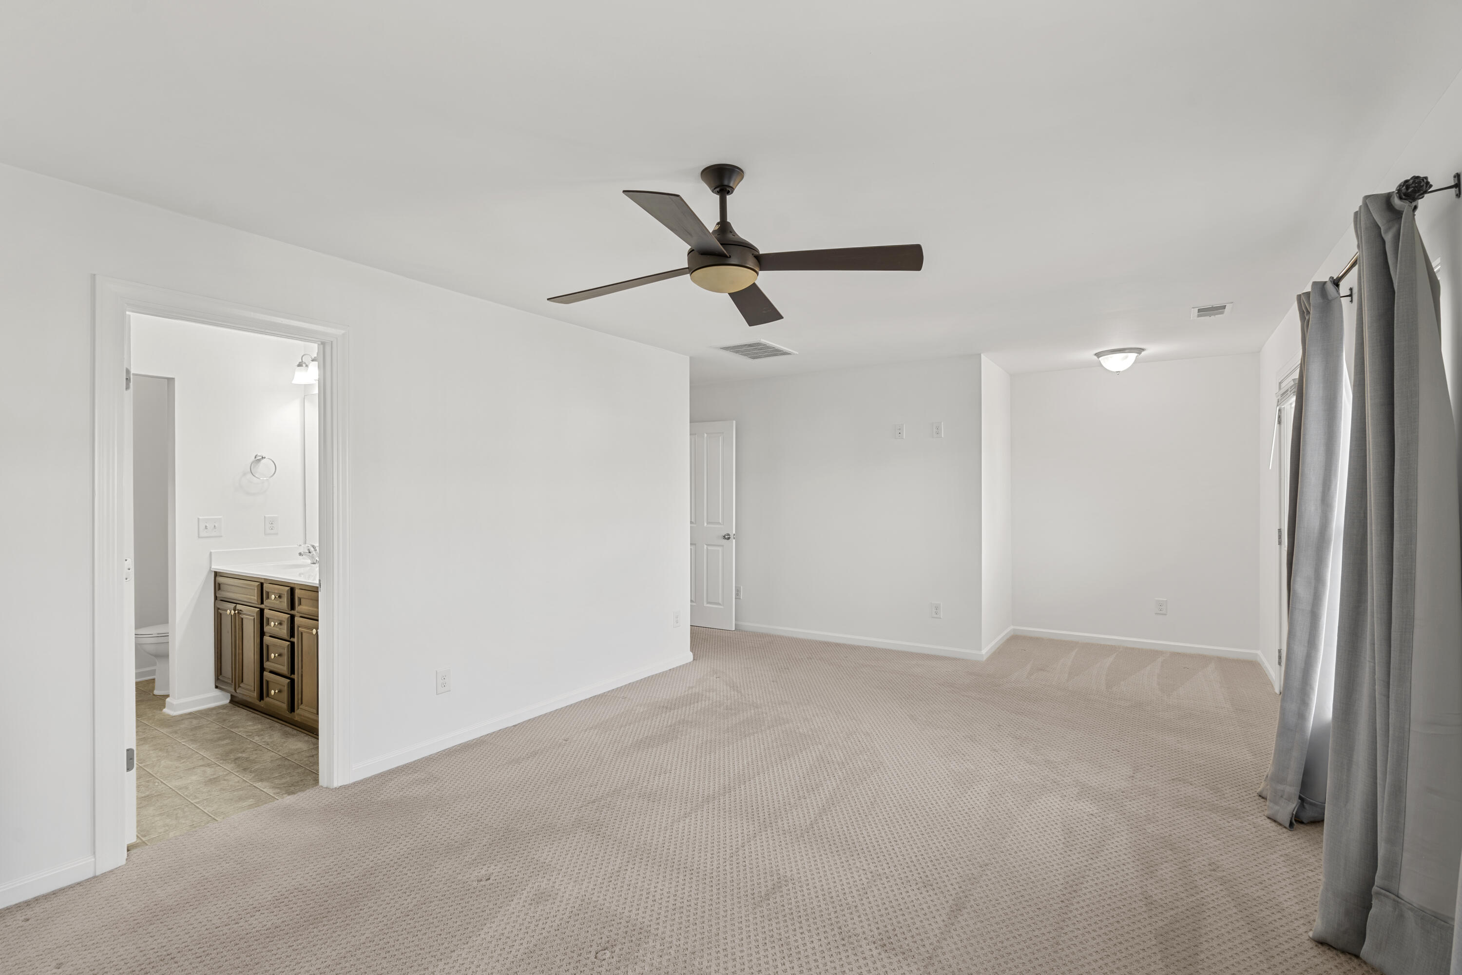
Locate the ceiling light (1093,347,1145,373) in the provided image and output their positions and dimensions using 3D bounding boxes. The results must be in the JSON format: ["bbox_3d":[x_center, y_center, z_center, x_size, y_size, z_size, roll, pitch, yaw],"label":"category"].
[{"bbox_3d":[3.001,-0.967,5.018,0.335,0.185,0.340,-1,0,33],"label":"ceiling light"}]

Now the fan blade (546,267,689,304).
[{"bbox_3d":[-0.392,-0.703,2.282,0.510,0.015,0.140,-7,9,16],"label":"fan blade"}]

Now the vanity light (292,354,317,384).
[{"bbox_3d":[-2.818,-0.801,4.378,0.380,0.220,0.180,-1,0,33],"label":"vanity light"}]

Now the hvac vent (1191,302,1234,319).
[{"bbox_3d":[2.914,-1.056,3.946,0.198,0.020,0.310,-1,0,33],"label":"hvac vent"}]

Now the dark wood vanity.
[{"bbox_3d":[-2.455,0.959,3.920,1.720,0.870,0.530,-1,0,33],"label":"dark wood vanity"}]

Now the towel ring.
[{"bbox_3d":[-3.154,-0.134,4.372,0.075,0.170,0.145,-1,0,33],"label":"towel ring"}]

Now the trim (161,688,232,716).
[{"bbox_3d":[-3.407,1.353,4.154,0.165,0.095,0.310,-1,0,33],"label":"trim"}]

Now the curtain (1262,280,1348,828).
[{"bbox_3d":[2.304,0.274,2.614,0.255,2.140,0.420,-1,0,33],"label":"curtain"}]

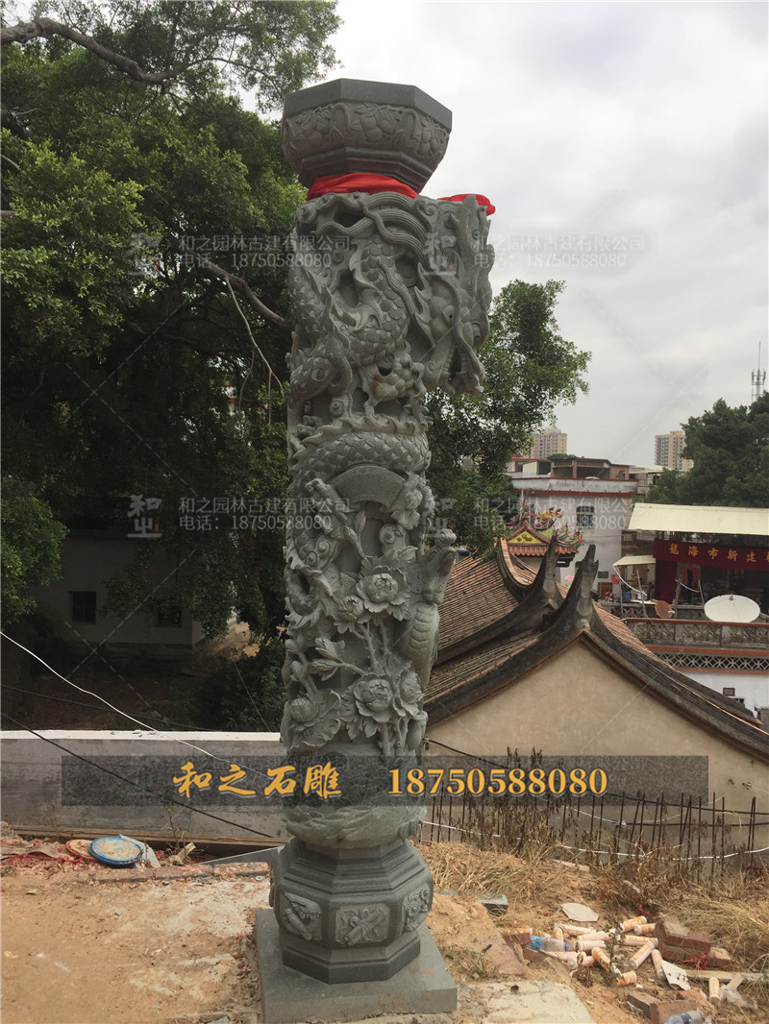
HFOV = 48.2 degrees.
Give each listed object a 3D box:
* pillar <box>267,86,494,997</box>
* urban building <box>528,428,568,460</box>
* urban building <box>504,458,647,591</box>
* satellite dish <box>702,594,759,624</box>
[{"bbox_3d":[-0.019,0.097,3.518,0.854,3.369,0.686,1,1,-10],"label":"pillar"},{"bbox_3d":[129.593,-34.123,685.000,28.500,65.000,13.500,2,1,44],"label":"urban building"},{"bbox_3d":[12.829,1.336,59.519,9.000,10.000,7.500,1,1,-16],"label":"urban building"},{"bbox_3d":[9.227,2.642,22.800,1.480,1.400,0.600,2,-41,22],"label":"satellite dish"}]

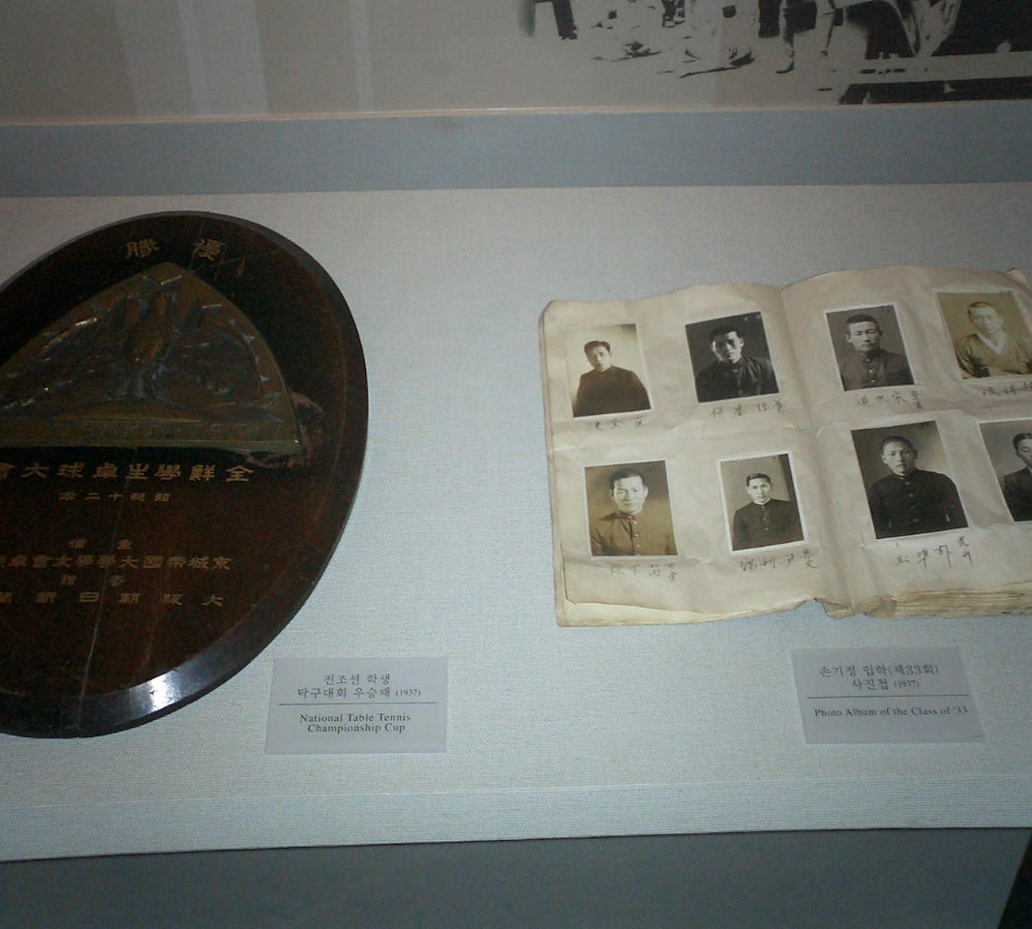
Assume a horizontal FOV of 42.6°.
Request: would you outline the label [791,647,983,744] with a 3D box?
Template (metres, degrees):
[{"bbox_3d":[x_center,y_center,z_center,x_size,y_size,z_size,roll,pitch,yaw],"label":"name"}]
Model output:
[{"bbox_3d":[0.212,0.131,0.759,0.100,0.004,0.059,0,54,-2],"label":"label"}]

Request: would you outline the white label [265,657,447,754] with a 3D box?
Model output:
[{"bbox_3d":[-0.089,0.135,0.748,0.100,0.004,0.059,0,54,-2],"label":"white label"}]

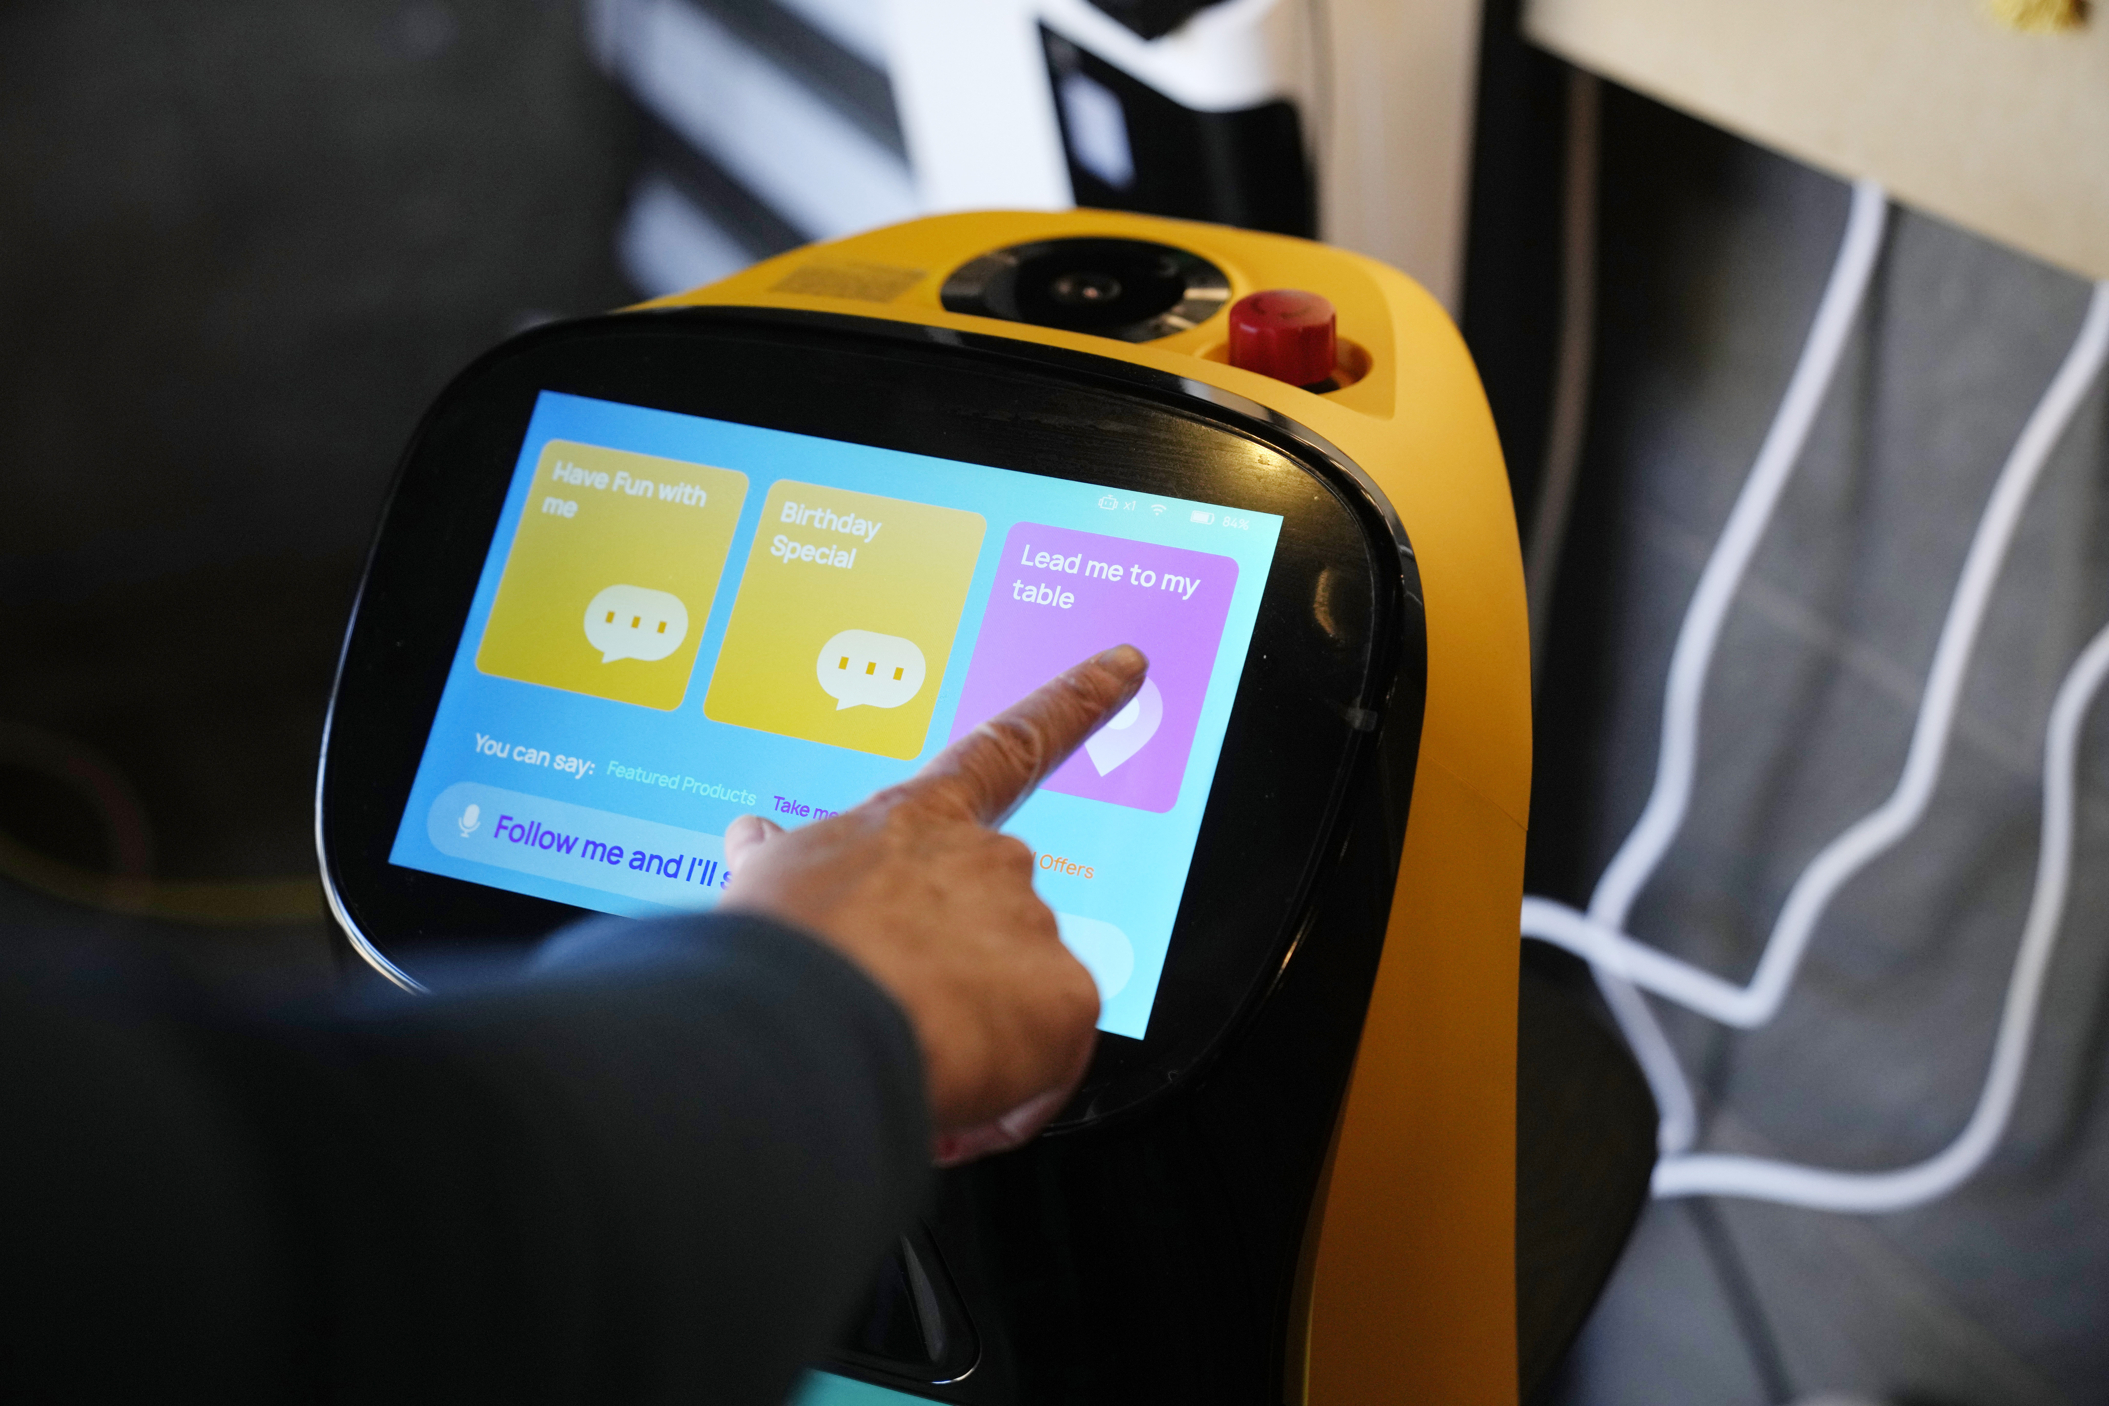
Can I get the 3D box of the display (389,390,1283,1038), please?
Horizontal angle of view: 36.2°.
[{"bbox_3d":[-0.058,-0.001,0.835,0.217,0.136,0.011,11,-12,21],"label":"display"}]

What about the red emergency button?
[{"bbox_3d":[0.063,-0.100,0.884,0.029,0.018,0.029,-1,30,1],"label":"red emergency button"}]

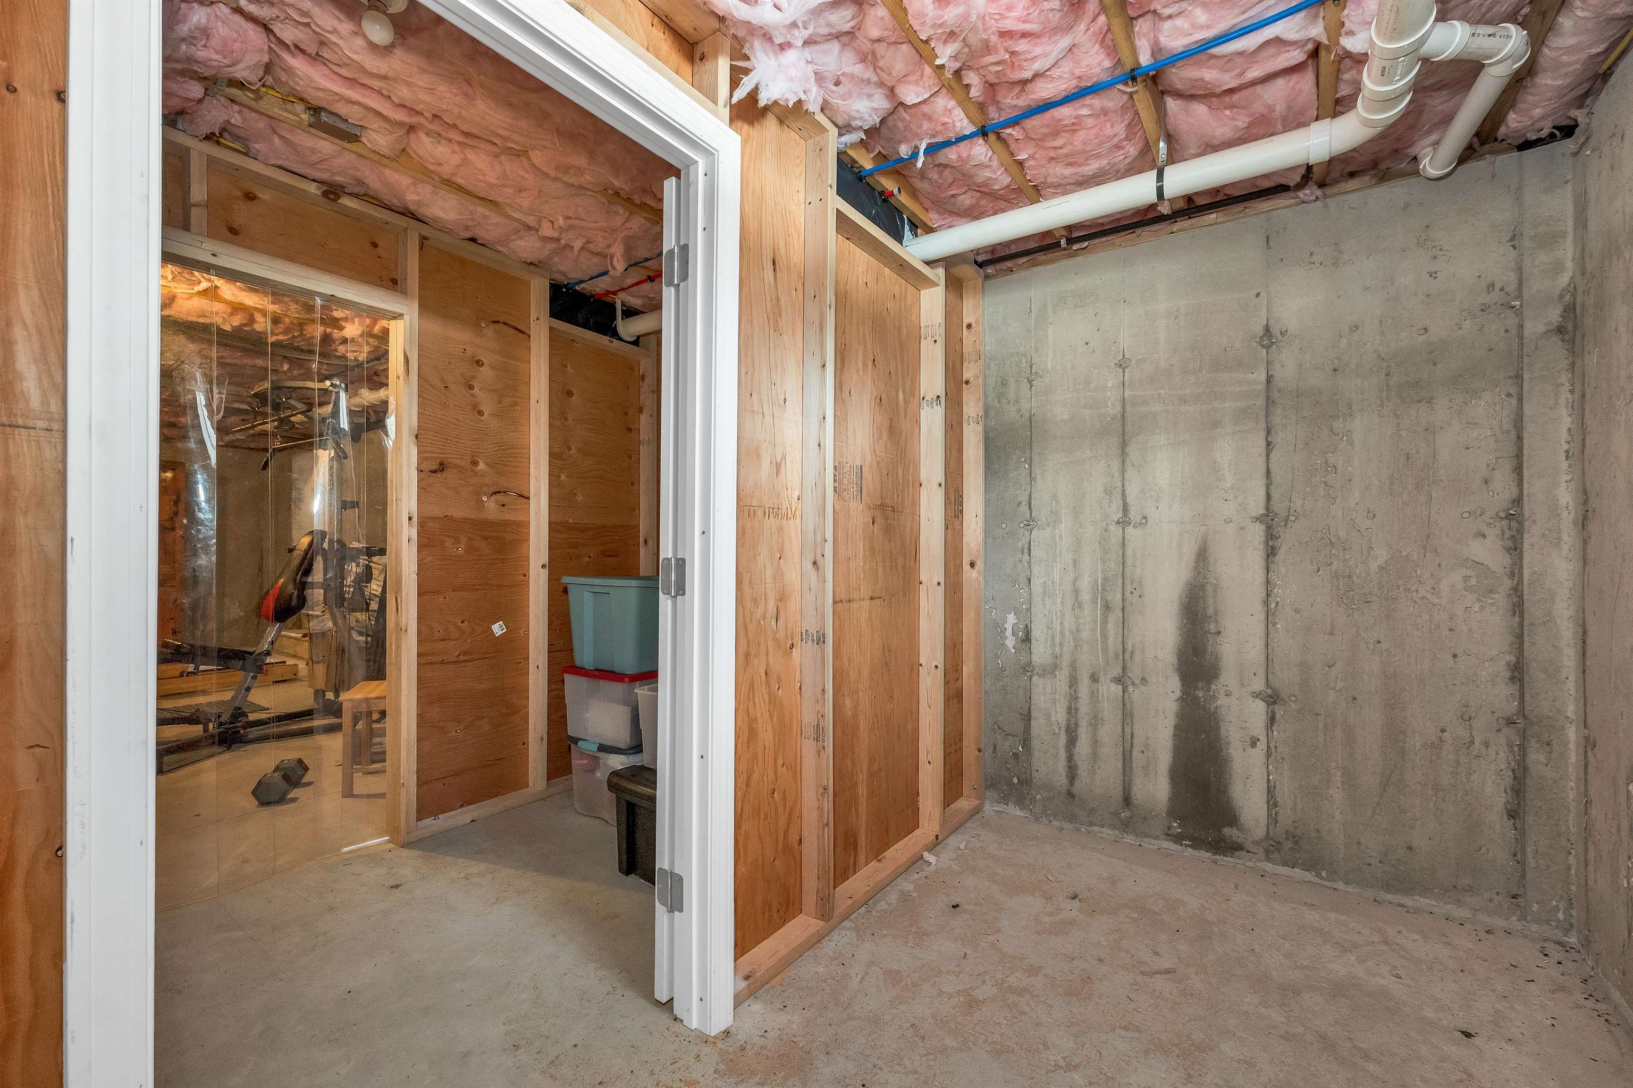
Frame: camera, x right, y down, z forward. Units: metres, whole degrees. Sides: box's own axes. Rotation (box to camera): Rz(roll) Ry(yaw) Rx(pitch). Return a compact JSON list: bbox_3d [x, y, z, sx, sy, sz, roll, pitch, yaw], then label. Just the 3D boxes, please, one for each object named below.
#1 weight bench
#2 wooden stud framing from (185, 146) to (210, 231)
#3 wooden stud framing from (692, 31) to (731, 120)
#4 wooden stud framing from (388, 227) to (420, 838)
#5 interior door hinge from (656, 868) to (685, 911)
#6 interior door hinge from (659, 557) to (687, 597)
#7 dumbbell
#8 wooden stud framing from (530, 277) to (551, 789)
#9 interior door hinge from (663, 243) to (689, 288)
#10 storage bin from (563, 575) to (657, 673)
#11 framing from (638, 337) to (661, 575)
[{"bbox_3d":[-3.270,0.540,3.470,0.460,1.220,1.150,0,0,12],"label":"weight bench"},{"bbox_3d":[-1.929,-1.080,1.976,0.089,0.262,0.038,0,0,36],"label":"wooden stud framing"},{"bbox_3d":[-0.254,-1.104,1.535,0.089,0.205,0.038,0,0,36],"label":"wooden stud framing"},{"bbox_3d":[-1.586,-0.028,2.445,0.100,2.345,0.060,0,0,36],"label":"wooden stud framing"},{"bbox_3d":[-0.358,0.850,1.553,0.090,0.093,0.014,0,0,36],"label":"interior door hinge"},{"bbox_3d":[-0.353,0.081,1.554,0.090,0.093,0.014,0,0,36],"label":"interior door hinge"},{"bbox_3d":[-2.458,1.085,2.922,0.138,0.120,0.290,0,0,-25],"label":"dumbbell"},{"bbox_3d":[-1.258,-0.041,2.884,0.089,2.300,0.038,0,0,36],"label":"wooden stud framing"},{"bbox_3d":[-0.347,-0.684,1.555,0.090,0.093,0.014,0,0,36],"label":"interior door hinge"},{"bbox_3d":[-0.728,0.336,2.860,0.470,0.385,0.600,0,0,36],"label":"storage bin"},{"bbox_3d":[-0.892,0.003,3.380,0.089,2.220,0.038,0,0,36],"label":"framing"}]

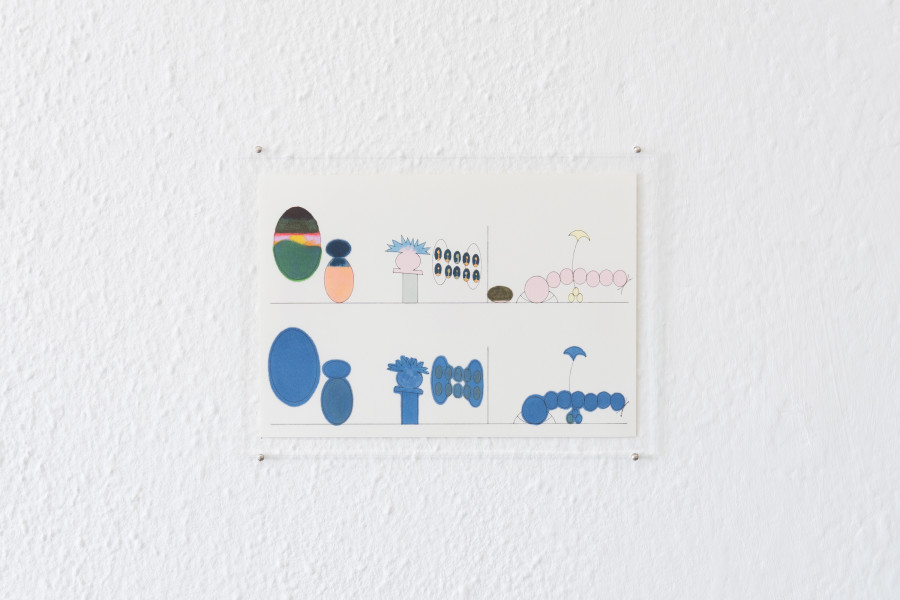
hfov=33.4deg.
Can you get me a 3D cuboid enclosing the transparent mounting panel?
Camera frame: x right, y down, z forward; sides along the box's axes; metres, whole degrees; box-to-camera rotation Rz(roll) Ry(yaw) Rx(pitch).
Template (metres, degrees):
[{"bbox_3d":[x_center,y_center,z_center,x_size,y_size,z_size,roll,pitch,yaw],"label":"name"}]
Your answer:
[{"bbox_3d":[0.000,0.005,1.181,0.330,0.240,0.005,0,2,0],"label":"transparent mounting panel"}]

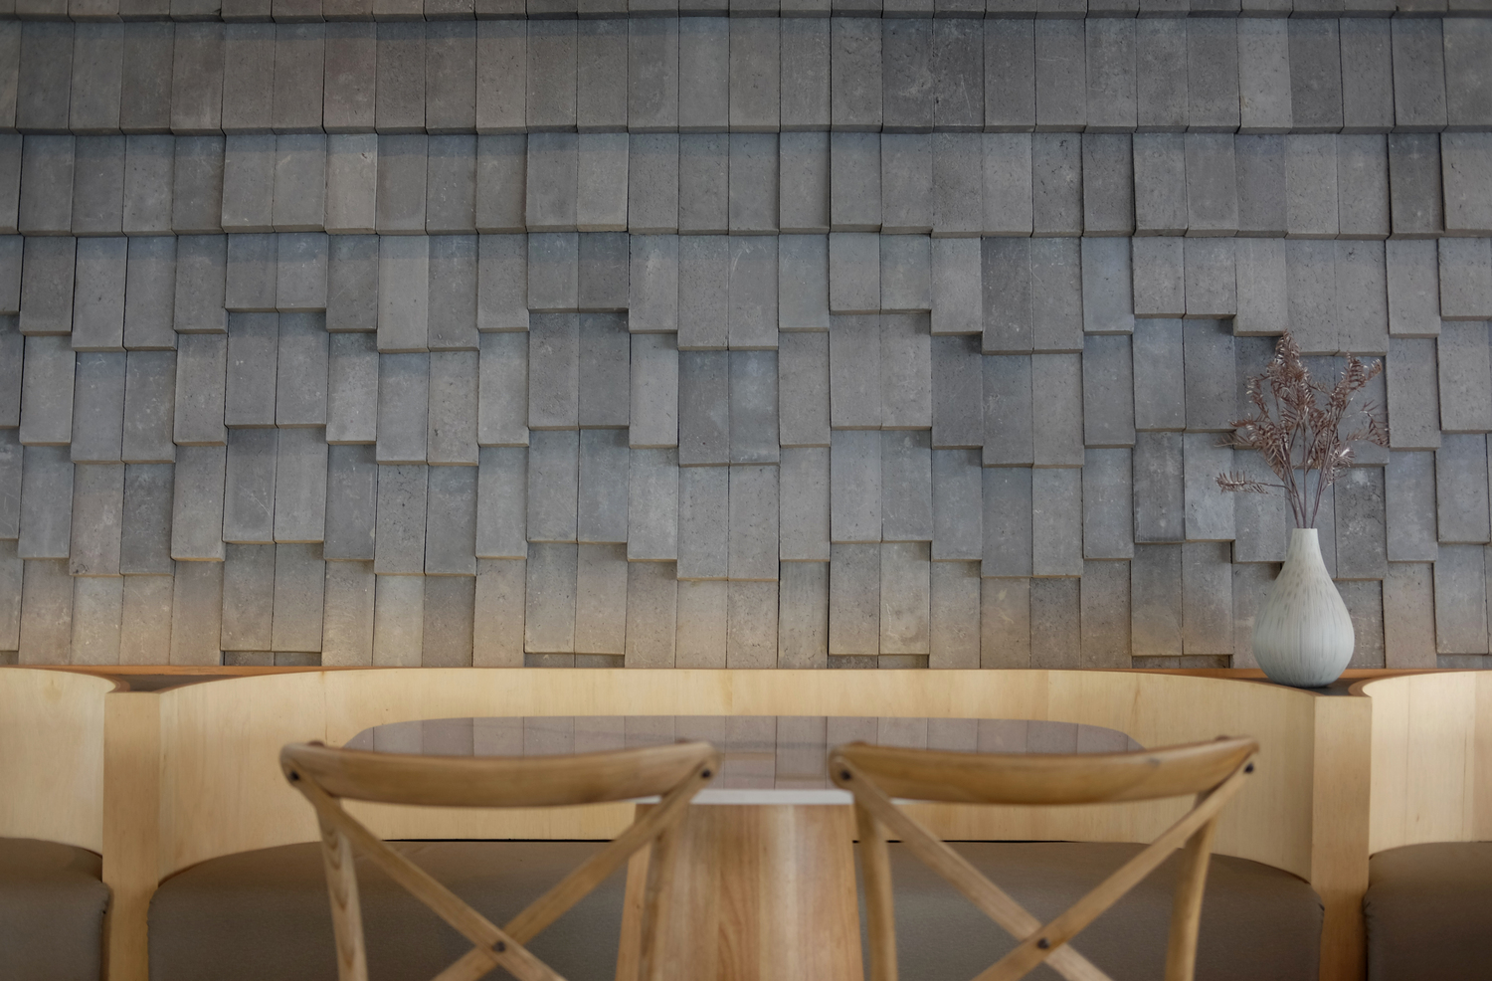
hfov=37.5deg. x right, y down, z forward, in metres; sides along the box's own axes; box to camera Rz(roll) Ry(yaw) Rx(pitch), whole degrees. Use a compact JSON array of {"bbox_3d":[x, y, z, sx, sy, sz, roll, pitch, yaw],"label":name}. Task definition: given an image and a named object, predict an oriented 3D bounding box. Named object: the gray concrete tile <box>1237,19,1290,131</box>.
[{"bbox_3d":[1.019,-0.826,4.338,0.099,0.240,0.042,0,-9,0],"label":"gray concrete tile"}]

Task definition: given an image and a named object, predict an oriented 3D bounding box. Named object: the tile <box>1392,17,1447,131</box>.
[{"bbox_3d":[1.323,-0.820,4.338,0.100,0.222,0.044,0,-8,0],"label":"tile"}]

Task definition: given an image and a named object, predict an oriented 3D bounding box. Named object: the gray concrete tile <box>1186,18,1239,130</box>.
[{"bbox_3d":[0.880,-0.785,4.159,0.095,0.215,0.043,0,-9,0],"label":"gray concrete tile"}]

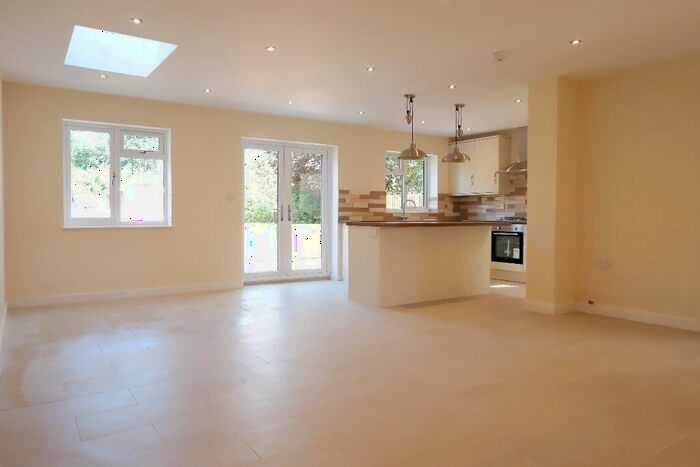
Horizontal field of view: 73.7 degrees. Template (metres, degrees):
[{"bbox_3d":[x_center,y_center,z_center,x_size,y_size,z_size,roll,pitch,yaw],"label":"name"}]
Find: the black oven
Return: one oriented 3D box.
[{"bbox_3d":[2.650,0.146,7.373,0.552,0.616,0.601,-1,2,-33],"label":"black oven"}]

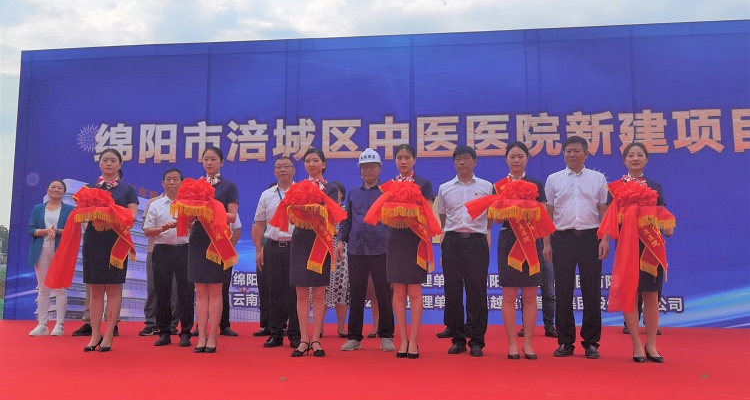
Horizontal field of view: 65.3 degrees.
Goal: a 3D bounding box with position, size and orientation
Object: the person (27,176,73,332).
[{"bbox_3d":[-3.419,0.593,6.153,0.500,1.634,0.380,2,-7,-15],"label":"person"}]

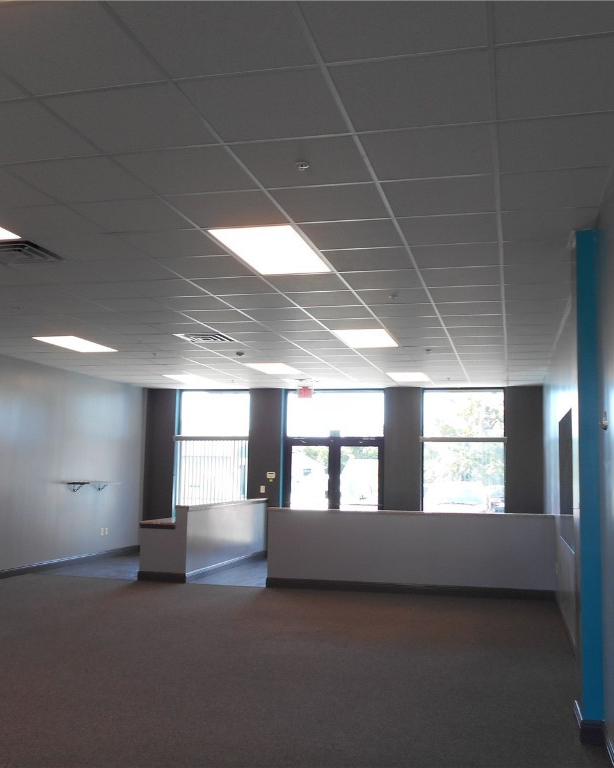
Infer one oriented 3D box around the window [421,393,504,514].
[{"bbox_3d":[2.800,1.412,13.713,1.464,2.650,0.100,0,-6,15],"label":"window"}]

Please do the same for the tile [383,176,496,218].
[{"bbox_3d":[0.736,-1.027,4.214,0.605,0.020,0.605,0,-6,15],"label":"tile"}]

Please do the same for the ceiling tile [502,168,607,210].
[{"bbox_3d":[1.301,-1.039,4.103,0.521,0.020,0.584,0,-6,15],"label":"ceiling tile"}]

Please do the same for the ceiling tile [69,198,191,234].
[{"bbox_3d":[-1.044,-1.025,4.688,0.600,0.020,0.595,0,-6,15],"label":"ceiling tile"}]

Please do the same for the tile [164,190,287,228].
[{"bbox_3d":[-0.449,-1.029,4.557,0.595,0.020,0.584,0,-6,15],"label":"tile"}]

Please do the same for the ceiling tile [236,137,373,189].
[{"bbox_3d":[-0.005,-1.099,3.822,0.595,0.020,0.584,0,-6,15],"label":"ceiling tile"}]

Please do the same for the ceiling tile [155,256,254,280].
[{"bbox_3d":[-0.741,-0.892,5.874,0.595,0.020,0.584,0,-6,15],"label":"ceiling tile"}]

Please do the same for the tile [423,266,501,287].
[{"bbox_3d":[1.208,-0.832,5.988,0.610,0.020,0.610,0,-6,15],"label":"tile"}]

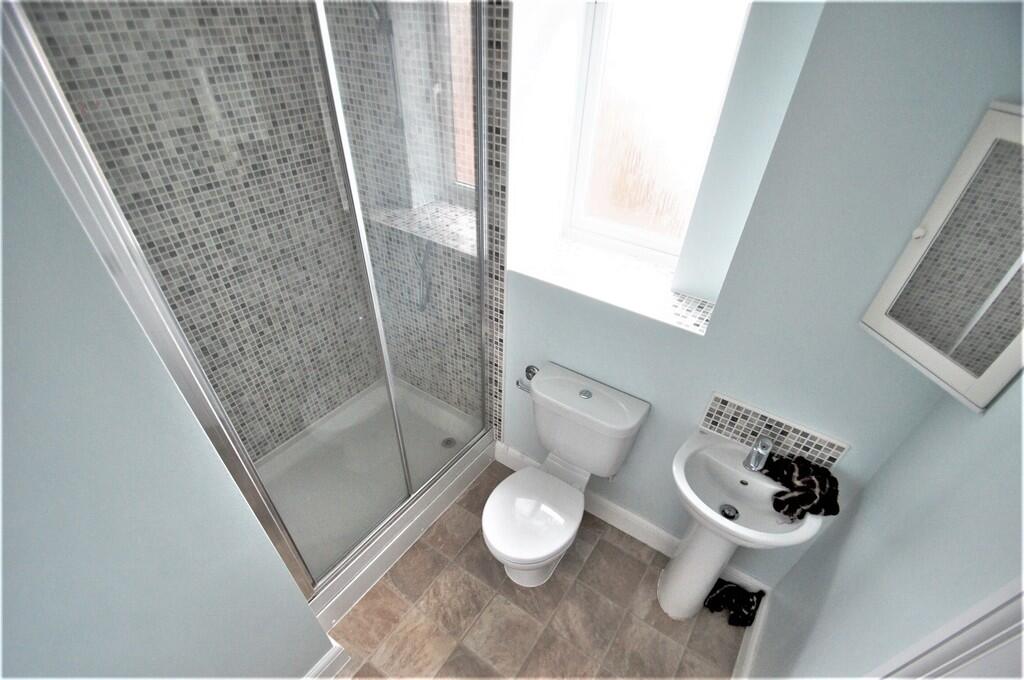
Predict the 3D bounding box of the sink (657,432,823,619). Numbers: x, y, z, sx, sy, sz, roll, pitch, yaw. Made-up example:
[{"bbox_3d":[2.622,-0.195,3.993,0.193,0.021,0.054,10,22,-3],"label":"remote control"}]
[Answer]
[{"bbox_3d":[0.717,0.787,1.548,0.440,0.830,0.370,23,40,27],"label":"sink"}]

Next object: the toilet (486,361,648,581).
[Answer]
[{"bbox_3d":[0.159,0.648,1.732,0.450,0.815,0.622,23,40,27],"label":"toilet"}]

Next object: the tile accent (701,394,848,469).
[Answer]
[{"bbox_3d":[0.839,0.319,1.396,0.391,0.172,0.015,23,40,27],"label":"tile accent"}]

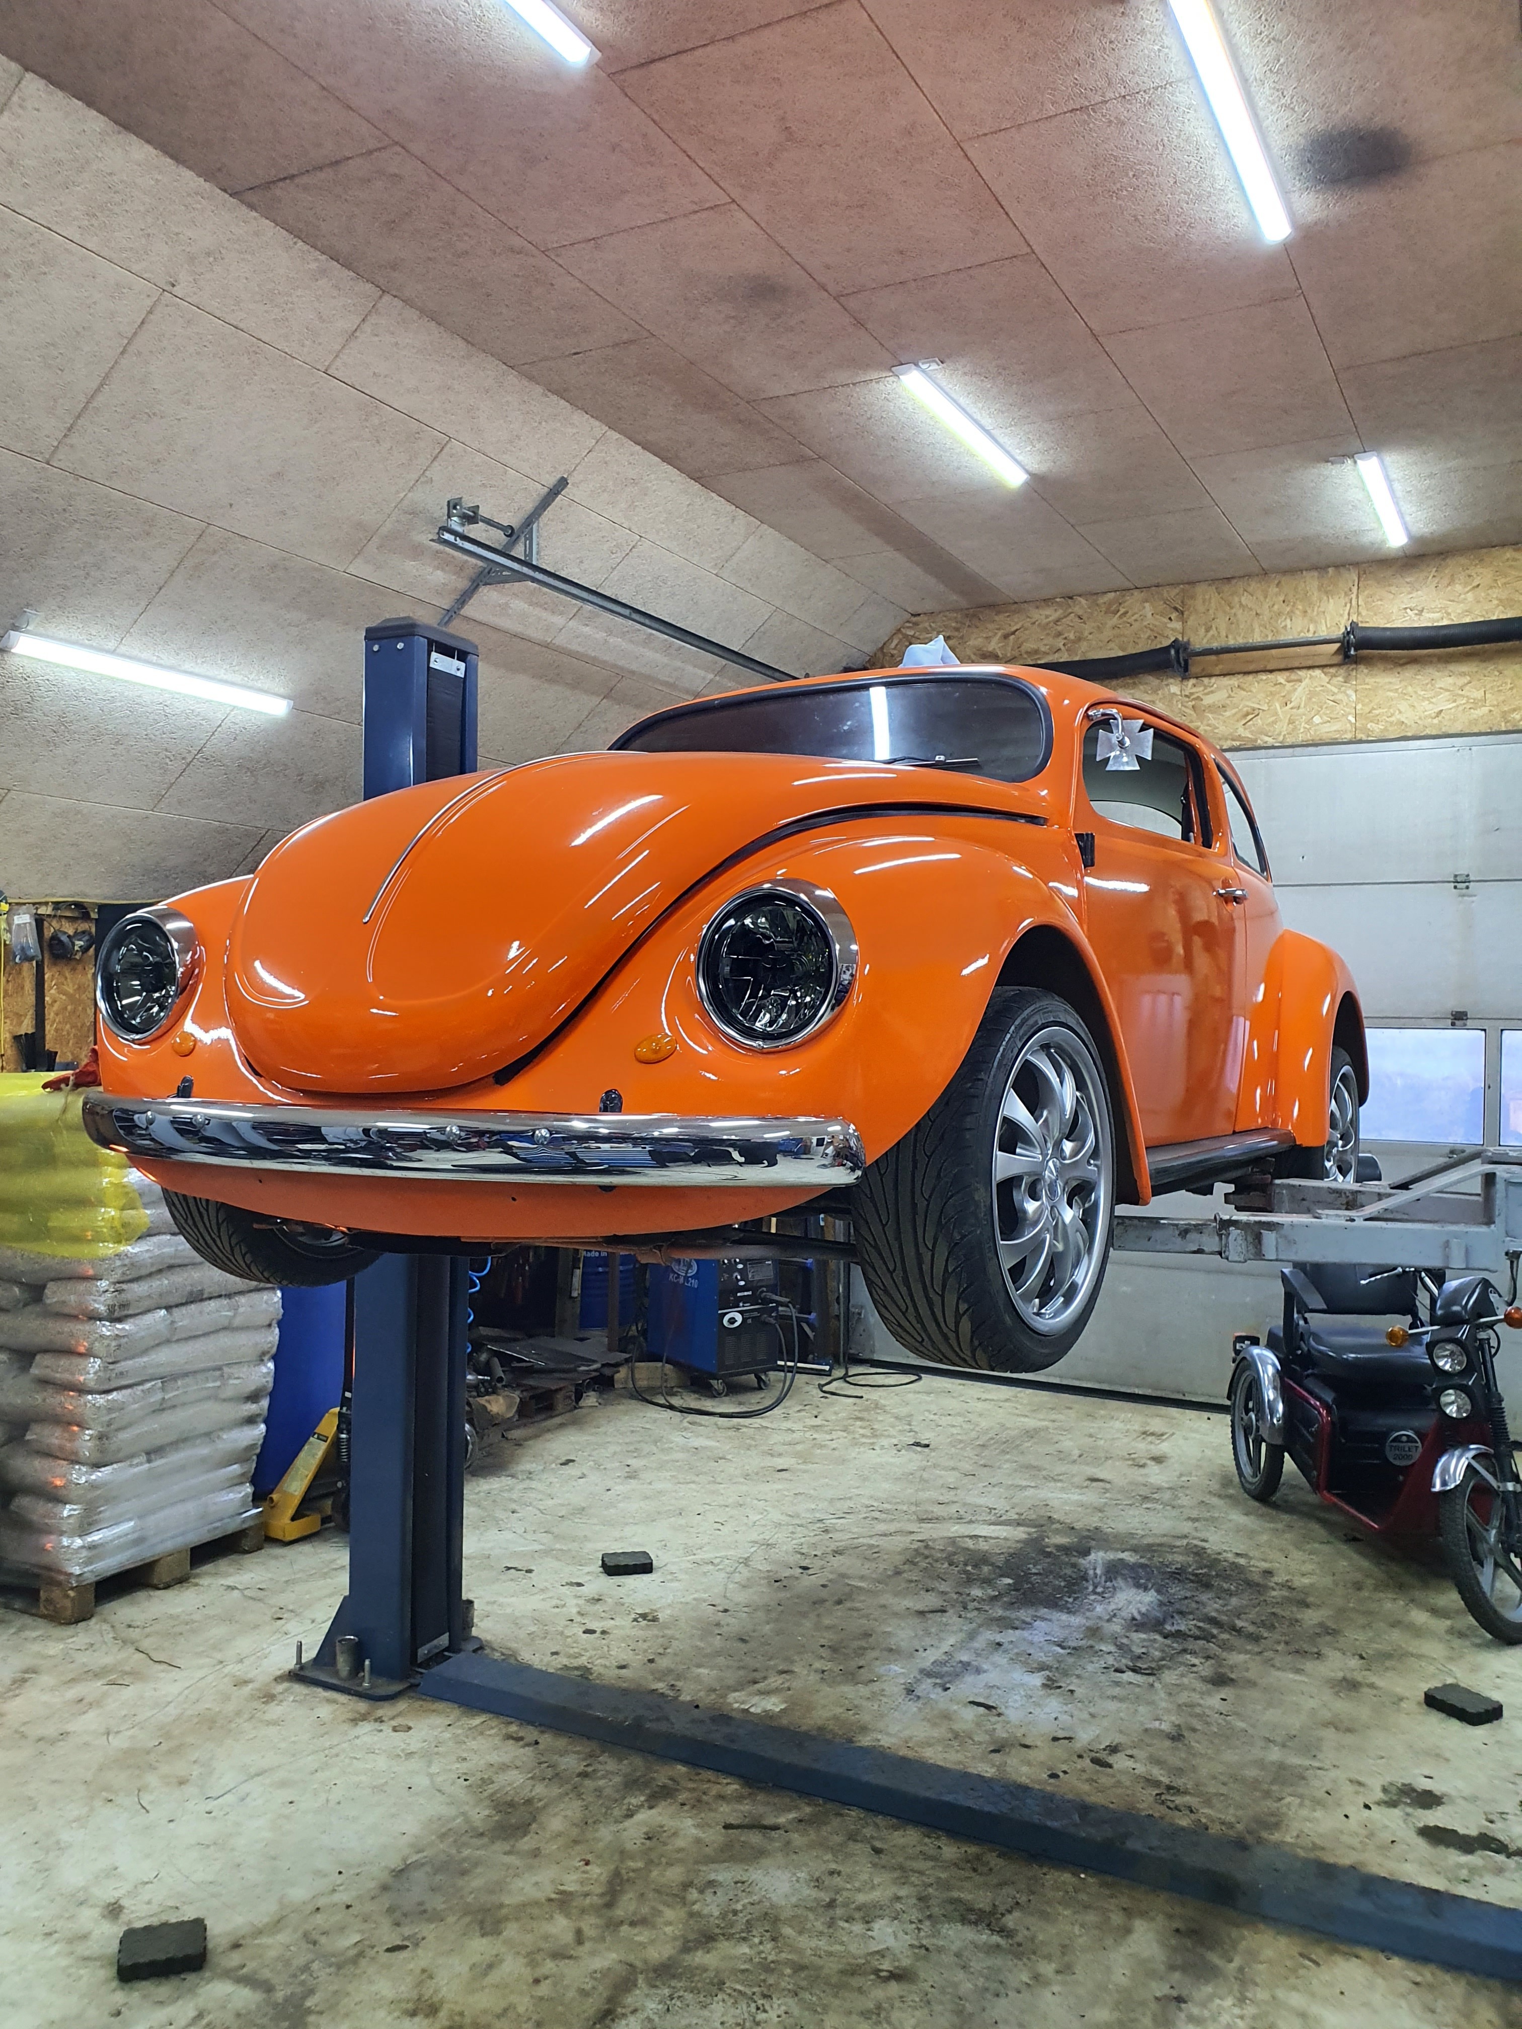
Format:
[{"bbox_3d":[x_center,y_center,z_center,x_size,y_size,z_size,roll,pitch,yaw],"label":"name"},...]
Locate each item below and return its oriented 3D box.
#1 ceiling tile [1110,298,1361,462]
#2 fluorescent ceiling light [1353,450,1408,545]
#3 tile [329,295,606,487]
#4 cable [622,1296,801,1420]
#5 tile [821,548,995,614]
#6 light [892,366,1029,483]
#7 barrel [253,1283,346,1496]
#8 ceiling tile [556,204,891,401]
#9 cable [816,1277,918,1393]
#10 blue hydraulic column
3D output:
[{"bbox_3d":[1.589,-2.114,5.094,0.609,0.040,1.193,1,1,28],"label":"ceiling tile"},{"bbox_3d":[2.499,-2.034,6.106,0.075,0.060,1.170,1,0,28],"label":"fluorescent ceiling light"},{"bbox_3d":[-0.942,-2.043,5.053,0.308,0.040,1.180,-44,-19,21],"label":"tile"},{"bbox_3d":[-0.222,1.620,7.300,0.800,0.500,0.500,1,0,0],"label":"cable"},{"bbox_3d":[0.807,-2.116,7.436,0.560,0.025,1.050,1,0,28],"label":"tile"},{"bbox_3d":[0.745,-2.081,5.482,0.085,0.055,1.200,1,1,28],"label":"light"},{"bbox_3d":[-1.908,1.251,5.873,0.580,0.930,0.580,1,1,28],"label":"barrel"},{"bbox_3d":[-0.047,-2.133,4.615,0.609,0.040,1.193,1,1,28],"label":"ceiling tile"},{"bbox_3d":[0.550,1.620,7.750,0.500,0.500,0.500,1,0,0],"label":"cable"},{"bbox_3d":[-1.037,0.360,4.384,0.370,2.980,0.445,1,1,28],"label":"blue hydraulic column"}]

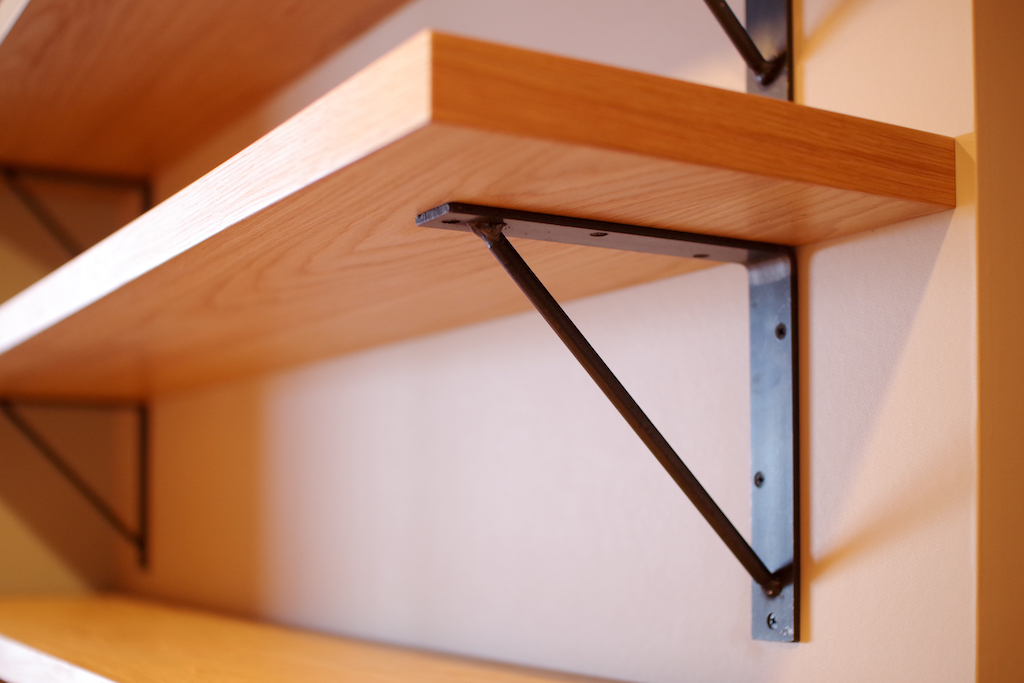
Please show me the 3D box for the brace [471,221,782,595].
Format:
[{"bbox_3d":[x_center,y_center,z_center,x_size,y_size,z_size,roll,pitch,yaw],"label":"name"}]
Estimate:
[{"bbox_3d":[0.057,0.035,0.601,0.237,0.009,0.009,51,-26,-16],"label":"brace"}]

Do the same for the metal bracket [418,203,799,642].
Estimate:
[{"bbox_3d":[0.049,0.045,0.596,0.194,0.194,0.031,4,-7,-29],"label":"metal bracket"}]

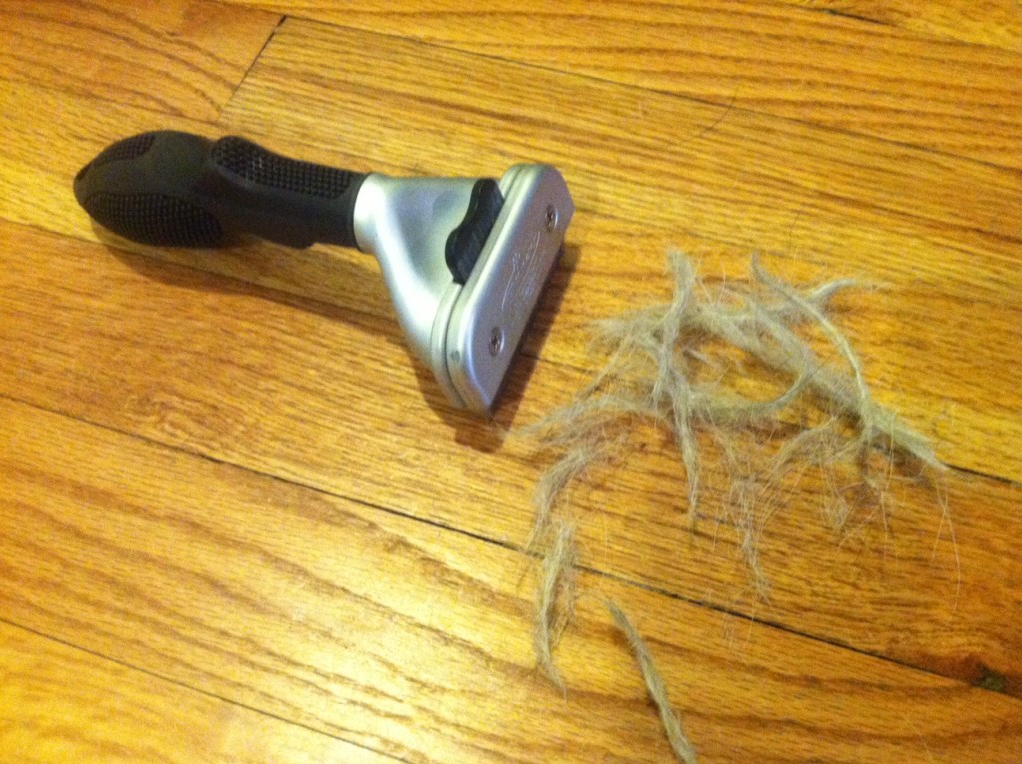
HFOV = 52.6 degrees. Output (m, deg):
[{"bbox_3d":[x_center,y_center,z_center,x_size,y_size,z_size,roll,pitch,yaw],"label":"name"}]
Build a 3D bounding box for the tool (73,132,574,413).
[{"bbox_3d":[-0.059,-0.046,0.293,0.147,0.047,0.073,16,60,11],"label":"tool"}]

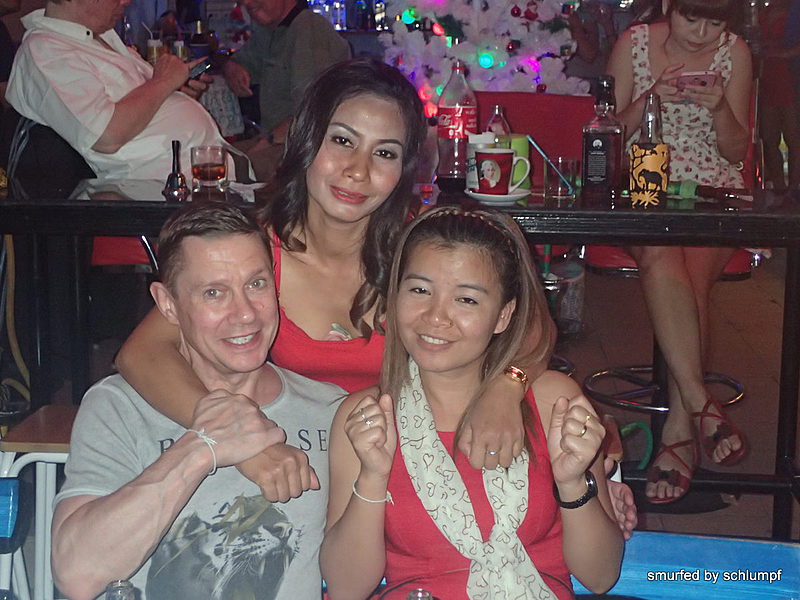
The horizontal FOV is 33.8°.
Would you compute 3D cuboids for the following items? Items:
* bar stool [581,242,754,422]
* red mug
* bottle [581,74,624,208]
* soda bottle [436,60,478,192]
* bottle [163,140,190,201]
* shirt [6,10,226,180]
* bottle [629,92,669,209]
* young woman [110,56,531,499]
[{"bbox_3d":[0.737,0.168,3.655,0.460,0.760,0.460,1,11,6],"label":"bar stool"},{"bbox_3d":[0.217,-0.270,2.775,0.115,0.090,0.081,0,11,0],"label":"red mug"},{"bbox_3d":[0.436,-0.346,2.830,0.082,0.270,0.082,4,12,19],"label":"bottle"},{"bbox_3d":[0.130,-0.394,2.980,0.087,0.295,0.087,0,11,0],"label":"soda bottle"},{"bbox_3d":[-0.477,-0.274,2.810,0.060,0.128,0.060,0,11,0],"label":"bottle"},{"bbox_3d":[-0.763,-0.560,3.700,0.580,0.500,0.490,2,11,9],"label":"shirt"},{"bbox_3d":[0.521,-0.314,2.755,0.080,0.239,0.080,2,11,9],"label":"bottle"},{"bbox_3d":[-0.109,0.208,2.010,0.590,1.150,0.650,0,11,0],"label":"young woman"}]

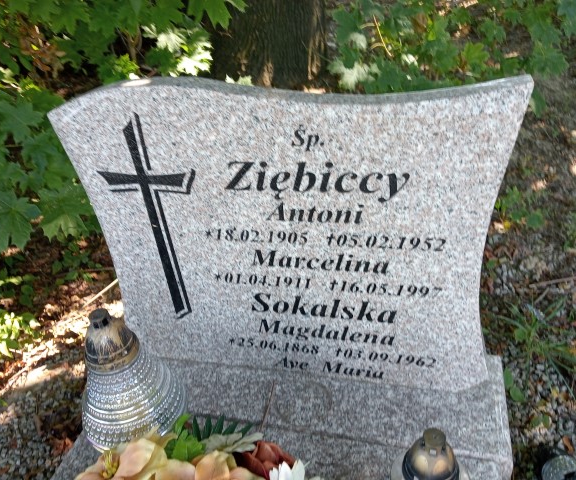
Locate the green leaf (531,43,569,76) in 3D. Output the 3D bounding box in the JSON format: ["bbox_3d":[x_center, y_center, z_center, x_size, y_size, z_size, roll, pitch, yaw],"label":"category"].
[{"bbox_3d":[0.882,-0.611,1.750,0.130,0.110,0.060,-7,29,0],"label":"green leaf"}]

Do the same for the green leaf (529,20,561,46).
[{"bbox_3d":[0.869,-0.700,1.750,0.115,0.085,0.060,-7,29,0],"label":"green leaf"}]

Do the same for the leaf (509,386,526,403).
[{"bbox_3d":[0.520,0.350,1.170,0.038,0.020,0.043,-7,29,0],"label":"leaf"}]

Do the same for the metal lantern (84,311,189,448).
[{"bbox_3d":[-0.272,0.211,0.817,0.170,0.235,0.170,-7,29,0],"label":"metal lantern"}]

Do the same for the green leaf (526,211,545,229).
[{"bbox_3d":[0.838,-0.069,1.750,0.068,0.035,0.070,-7,29,0],"label":"green leaf"}]

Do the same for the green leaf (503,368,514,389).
[{"bbox_3d":[0.504,0.316,1.180,0.028,0.025,0.042,-7,29,0],"label":"green leaf"}]

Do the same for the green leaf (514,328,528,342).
[{"bbox_3d":[0.599,0.246,1.330,0.037,0.020,0.040,-7,29,0],"label":"green leaf"}]

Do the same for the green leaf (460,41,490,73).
[{"bbox_3d":[0.635,-0.618,1.750,0.098,0.095,0.055,-7,29,0],"label":"green leaf"}]

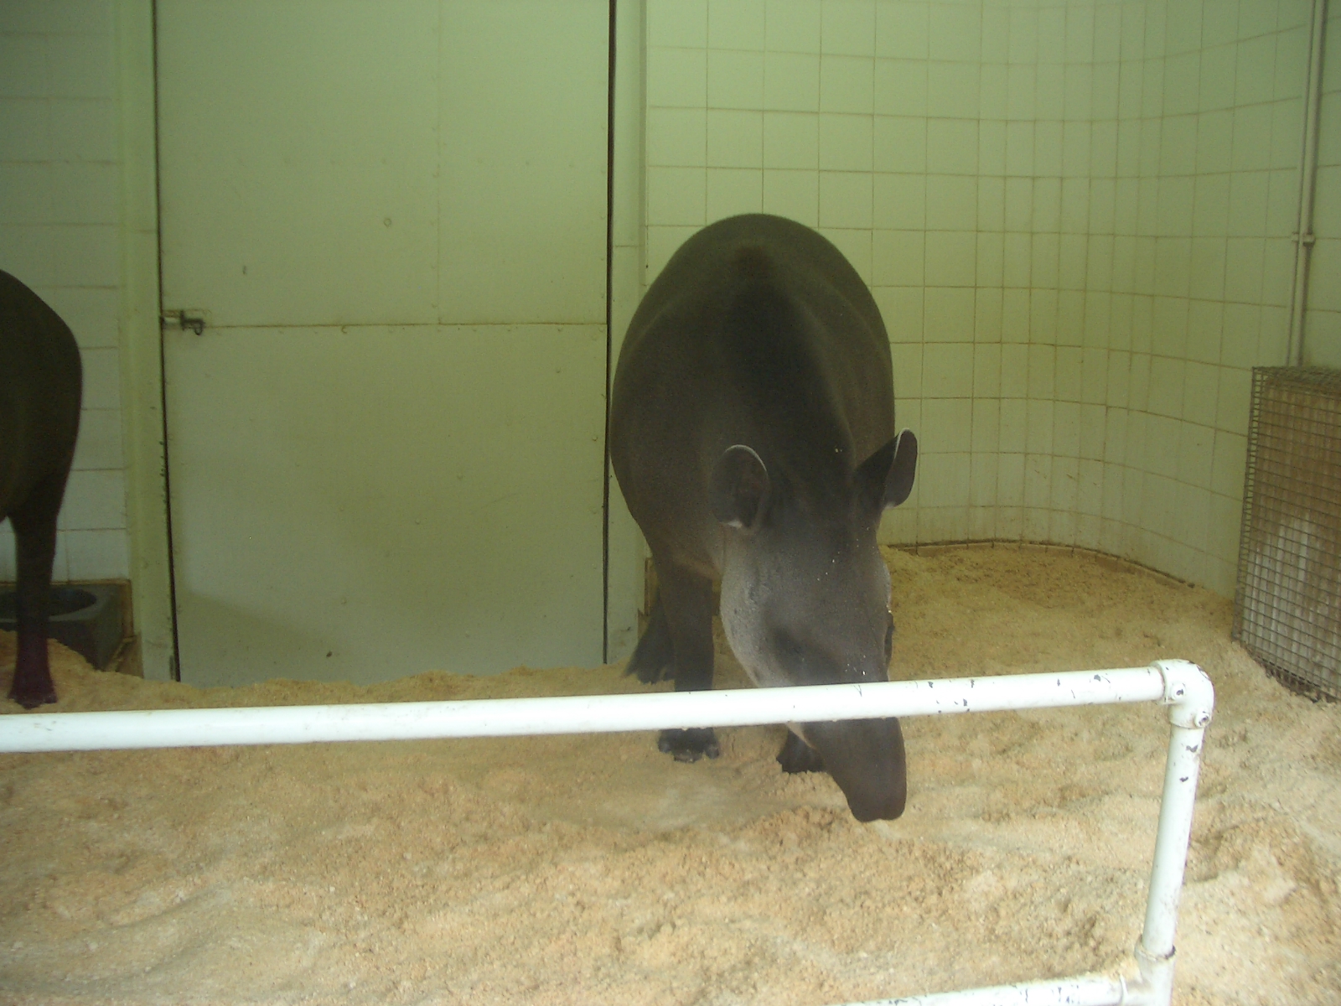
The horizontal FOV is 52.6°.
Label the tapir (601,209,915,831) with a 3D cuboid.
[{"bbox_3d":[0.210,-0.050,2.700,0.620,1.090,1.440,0,7,-5],"label":"tapir"}]

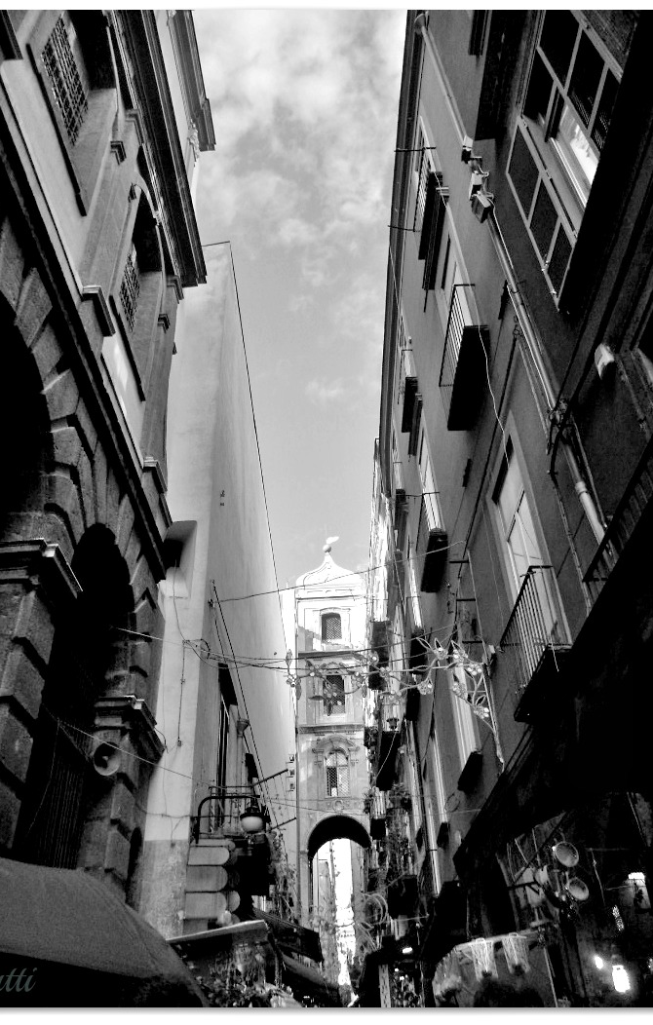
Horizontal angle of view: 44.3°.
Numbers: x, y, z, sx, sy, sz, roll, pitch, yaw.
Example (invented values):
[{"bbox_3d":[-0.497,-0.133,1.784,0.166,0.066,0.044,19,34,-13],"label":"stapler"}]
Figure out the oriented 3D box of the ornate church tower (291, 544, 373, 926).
[{"bbox_3d":[0.635,13.821,39.901,3.900,30.000,3.700,-3,-38,0],"label":"ornate church tower"}]

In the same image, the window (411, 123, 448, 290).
[{"bbox_3d":[1.983,-6.458,16.220,0.280,3.100,1.600,-2,-38,-2],"label":"window"}]

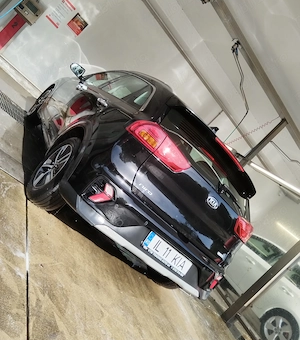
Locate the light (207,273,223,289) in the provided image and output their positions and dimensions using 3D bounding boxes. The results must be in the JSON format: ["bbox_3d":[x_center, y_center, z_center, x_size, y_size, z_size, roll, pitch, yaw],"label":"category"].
[{"bbox_3d":[0.552,0.994,2.732,0.160,0.160,0.110,44,3,-31],"label":"light"}]

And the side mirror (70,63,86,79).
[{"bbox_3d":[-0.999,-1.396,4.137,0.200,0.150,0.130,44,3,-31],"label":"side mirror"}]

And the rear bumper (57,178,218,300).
[{"bbox_3d":[0.042,0.610,2.427,1.760,0.380,0.400,44,3,-31],"label":"rear bumper"}]

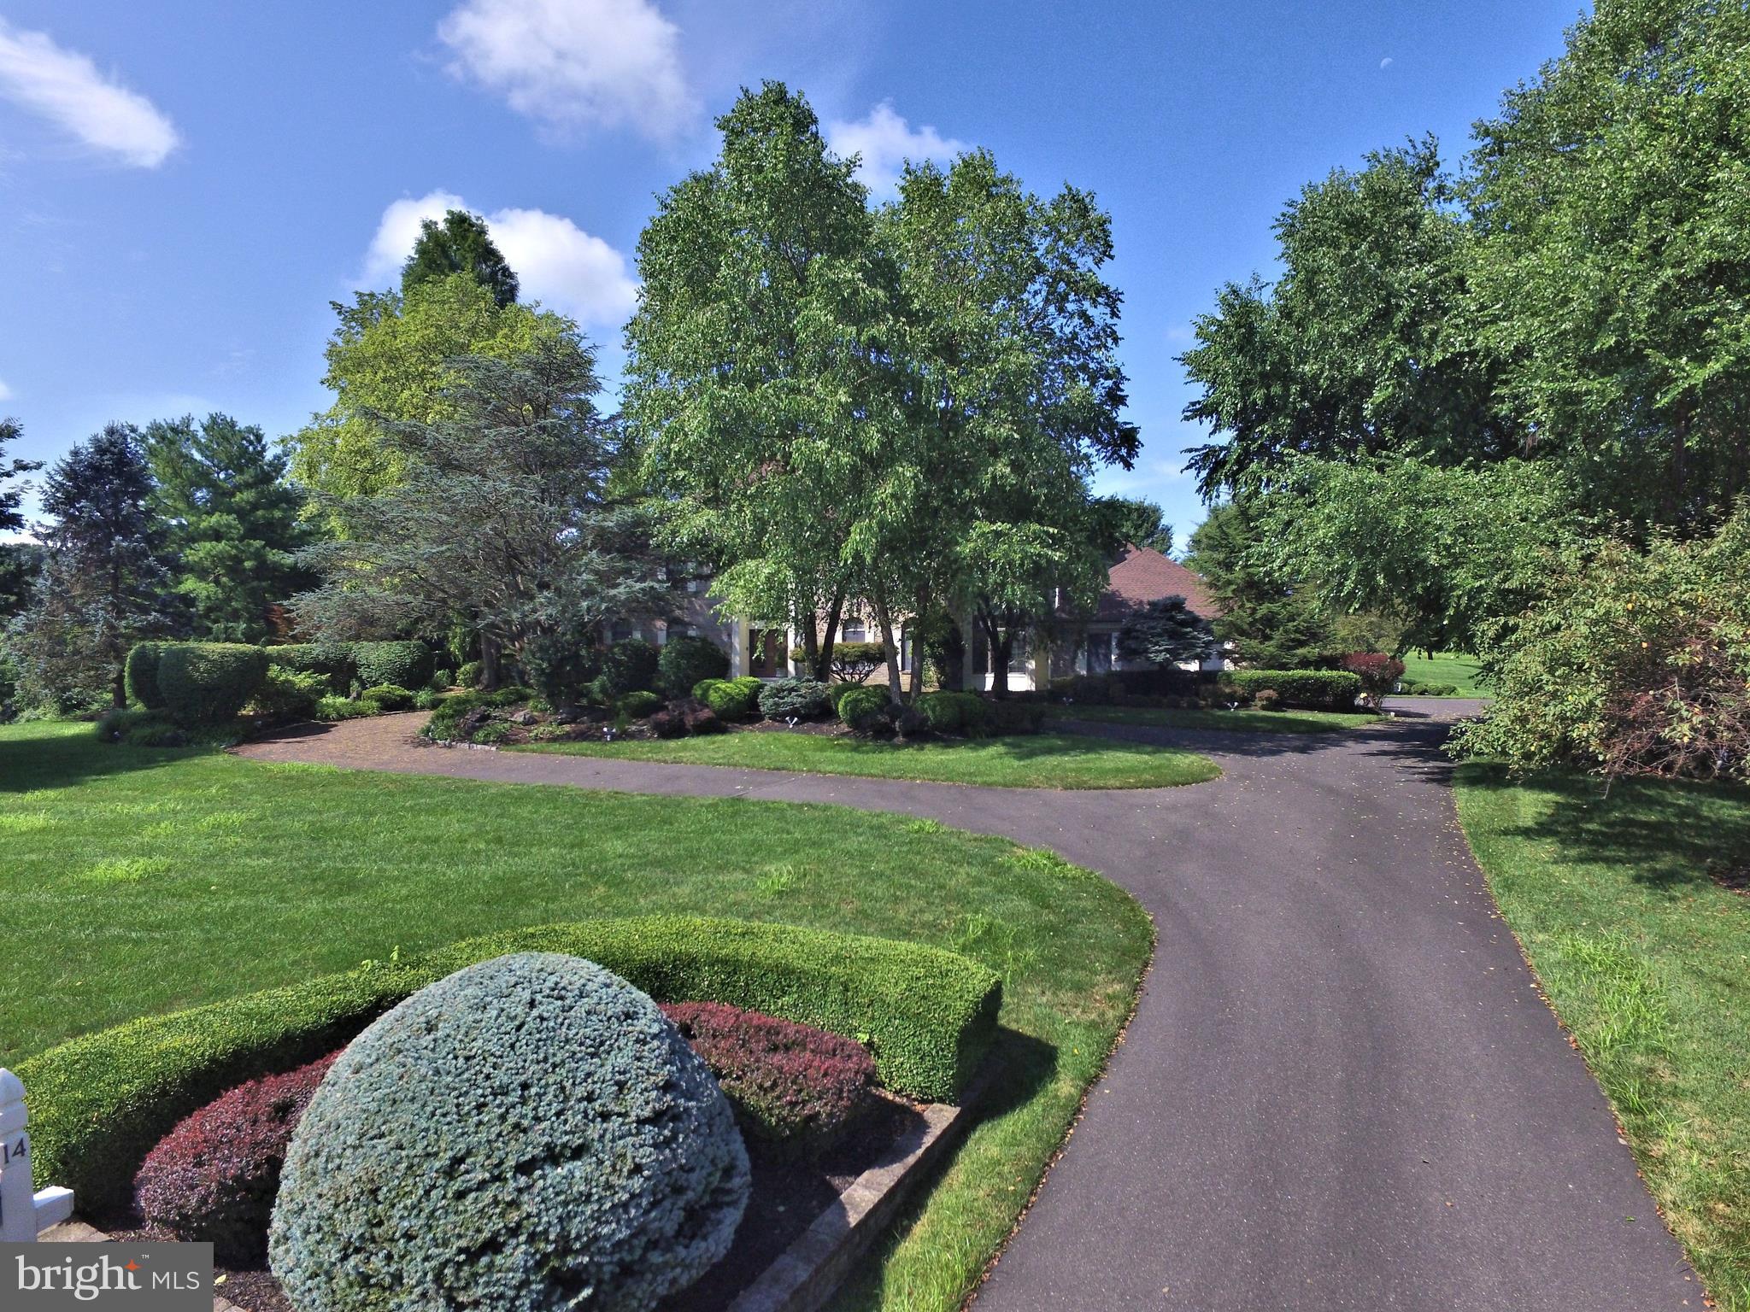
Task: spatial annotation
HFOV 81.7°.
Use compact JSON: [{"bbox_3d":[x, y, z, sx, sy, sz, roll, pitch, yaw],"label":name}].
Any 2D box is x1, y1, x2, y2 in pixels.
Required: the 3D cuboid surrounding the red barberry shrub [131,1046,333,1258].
[{"bbox_3d":[-2.980,2.470,5.150,1.350,0.650,1.000,-1,2,-30],"label":"red barberry shrub"}]

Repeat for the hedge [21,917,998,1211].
[{"bbox_3d":[-2.860,3.345,9.387,7.900,0.680,3.400,-1,5,-12],"label":"hedge"}]

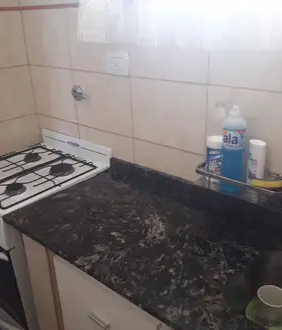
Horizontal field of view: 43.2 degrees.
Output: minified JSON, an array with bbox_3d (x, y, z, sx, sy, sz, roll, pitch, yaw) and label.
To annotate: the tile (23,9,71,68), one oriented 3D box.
[{"bbox_3d":[-0.437,-0.585,1.659,0.347,0.251,0.010,17,30,38],"label":"tile"}]

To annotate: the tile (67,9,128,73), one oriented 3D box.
[{"bbox_3d":[-0.174,-0.503,1.445,0.347,0.251,0.010,17,30,38],"label":"tile"}]

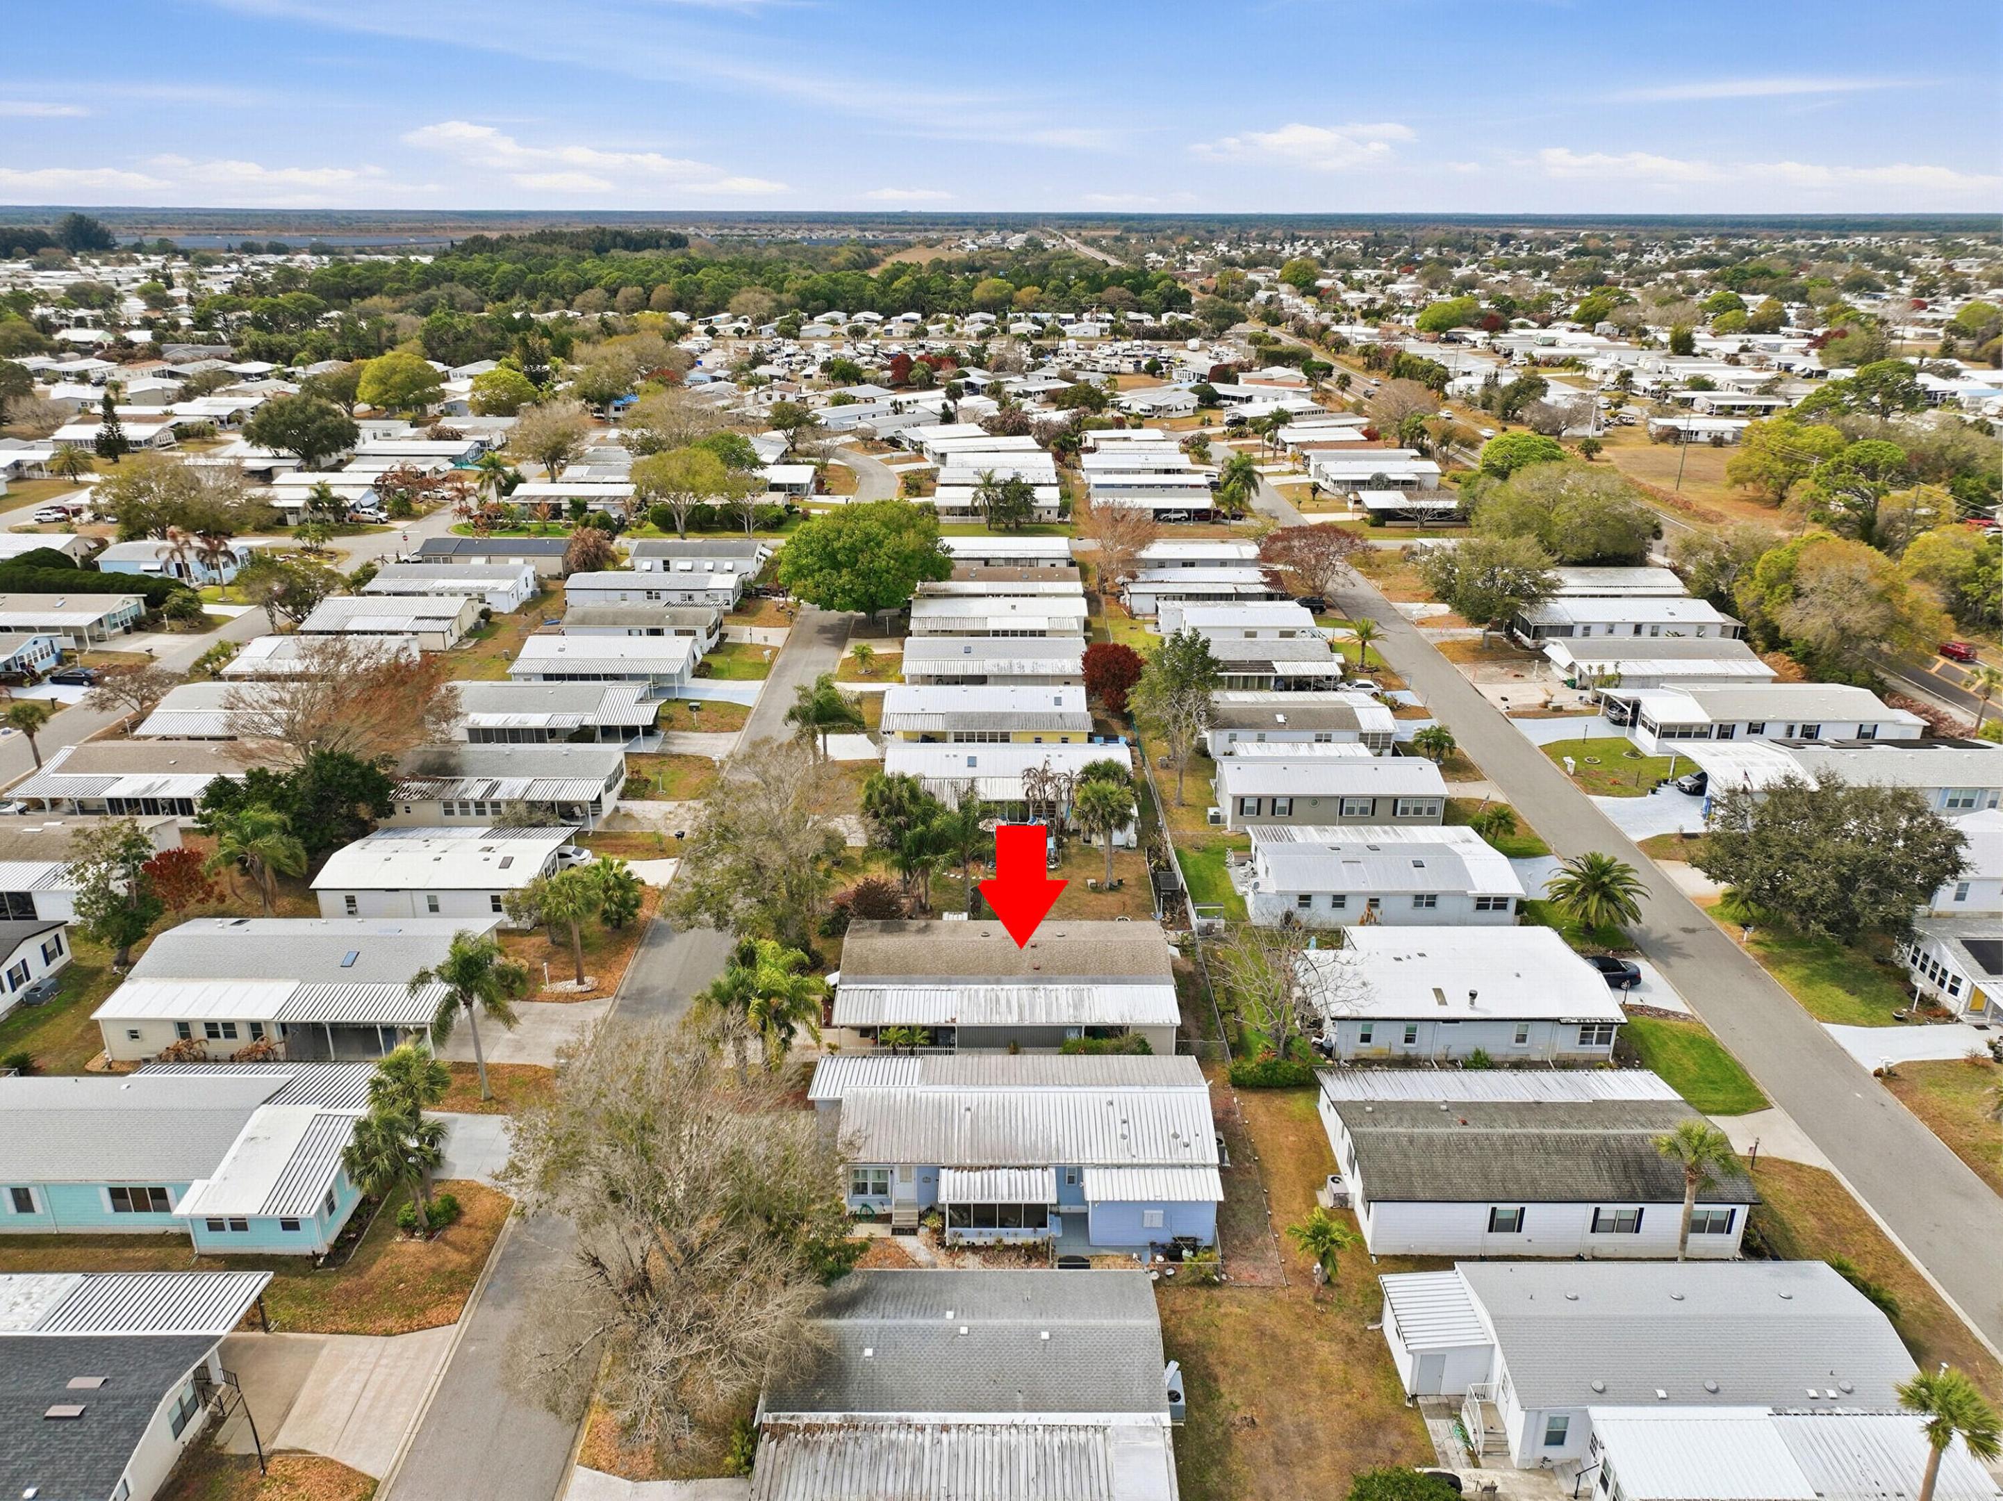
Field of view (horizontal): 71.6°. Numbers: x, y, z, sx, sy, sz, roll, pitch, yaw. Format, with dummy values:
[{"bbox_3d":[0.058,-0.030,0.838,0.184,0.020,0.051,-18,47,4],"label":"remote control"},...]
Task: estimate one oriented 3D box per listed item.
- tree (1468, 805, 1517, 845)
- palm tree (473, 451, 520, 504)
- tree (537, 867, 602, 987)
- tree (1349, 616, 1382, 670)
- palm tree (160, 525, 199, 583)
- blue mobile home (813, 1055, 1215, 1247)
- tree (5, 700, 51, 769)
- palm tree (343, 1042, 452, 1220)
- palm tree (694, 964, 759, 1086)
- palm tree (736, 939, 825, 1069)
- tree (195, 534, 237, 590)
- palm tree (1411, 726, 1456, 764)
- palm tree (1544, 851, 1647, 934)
[{"bbox_3d":[35.606,5.478,100.429,3.100,2.900,2.800,0,21,0],"label":"tree"},{"bbox_3d":[-77.107,-41.401,211.915,5.600,8.300,5.400,0,21,0],"label":"palm tree"},{"bbox_3d":[-25.727,10.777,83.593,3.660,7.730,3.660,0,21,0],"label":"tree"},{"bbox_3d":[36.030,-10.519,136.984,3.500,4.900,3.500,0,21,0],"label":"tree"},{"bbox_3d":[-95.328,-22.143,161.575,4.500,7.700,4.500,0,21,0],"label":"palm tree"},{"bbox_3d":[0.283,18.199,65.125,18.900,3.600,10.600,0,21,0],"label":"blue mobile home"},{"bbox_3d":[-81.006,-1.164,116.101,3.010,5.910,3.010,0,21,0],"label":"tree"},{"bbox_3d":[-26.582,17.375,61.744,4.500,8.500,4.200,0,21,0],"label":"palm tree"},{"bbox_3d":[-14.433,14.696,74.011,3.170,7.500,3.170,0,21,0],"label":"palm tree"},{"bbox_3d":[-11.387,13.660,72.482,4.700,7.700,4.600,0,21,0],"label":"palm tree"},{"bbox_3d":[-90.397,-21.322,160.076,5.000,7.300,5.000,0,21,0],"label":"tree"},{"bbox_3d":[36.854,-0.419,118.600,3.710,3.350,3.710,0,21,0],"label":"palm tree"},{"bbox_3d":[37.400,9.250,87.498,6.400,5.300,6.300,0,21,0],"label":"palm tree"}]

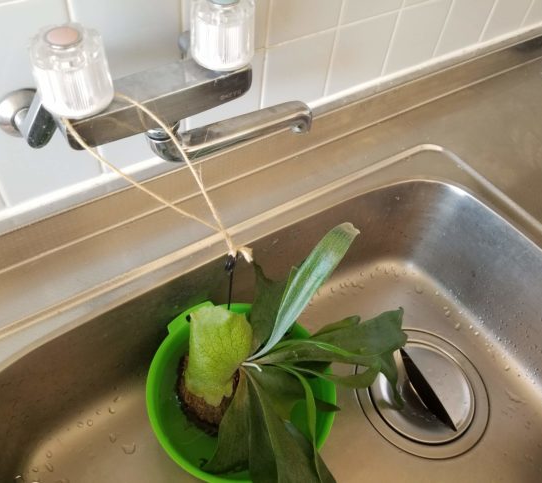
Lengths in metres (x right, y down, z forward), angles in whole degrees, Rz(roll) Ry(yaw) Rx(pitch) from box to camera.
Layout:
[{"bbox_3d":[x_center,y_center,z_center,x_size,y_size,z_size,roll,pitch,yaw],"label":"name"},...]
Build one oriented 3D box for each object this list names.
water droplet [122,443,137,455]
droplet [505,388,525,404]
[{"bbox_3d":[-0.167,0.244,0.570,0.017,0.003,0.013,2,53,-5],"label":"water droplet"},{"bbox_3d":[0.329,0.208,0.650,0.028,0.003,0.013,35,58,19],"label":"droplet"}]

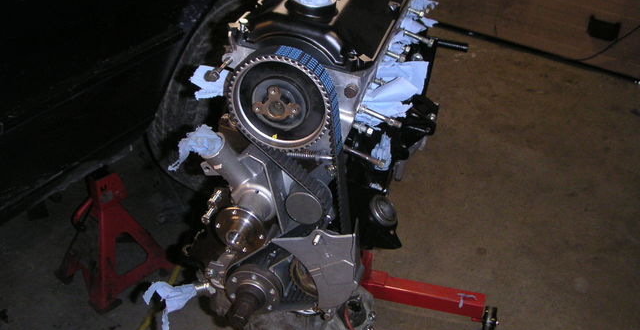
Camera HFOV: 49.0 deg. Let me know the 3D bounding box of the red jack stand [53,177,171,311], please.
[{"bbox_3d":[-0.647,0.175,2.159,0.266,0.395,0.283,25,38,35],"label":"red jack stand"}]

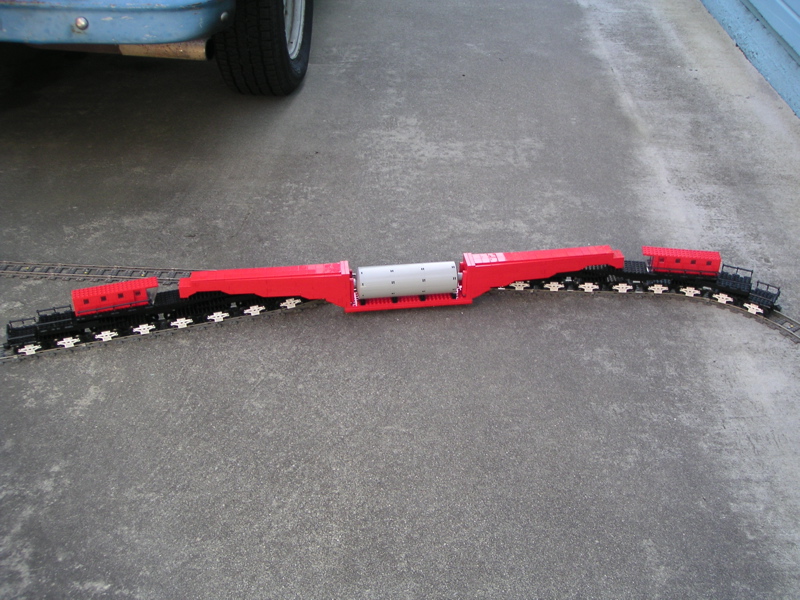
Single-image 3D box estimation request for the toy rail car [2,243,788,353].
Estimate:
[{"bbox_3d":[0.006,-0.017,1.737,1.530,0.107,0.180,-3,36,-5],"label":"toy rail car"}]

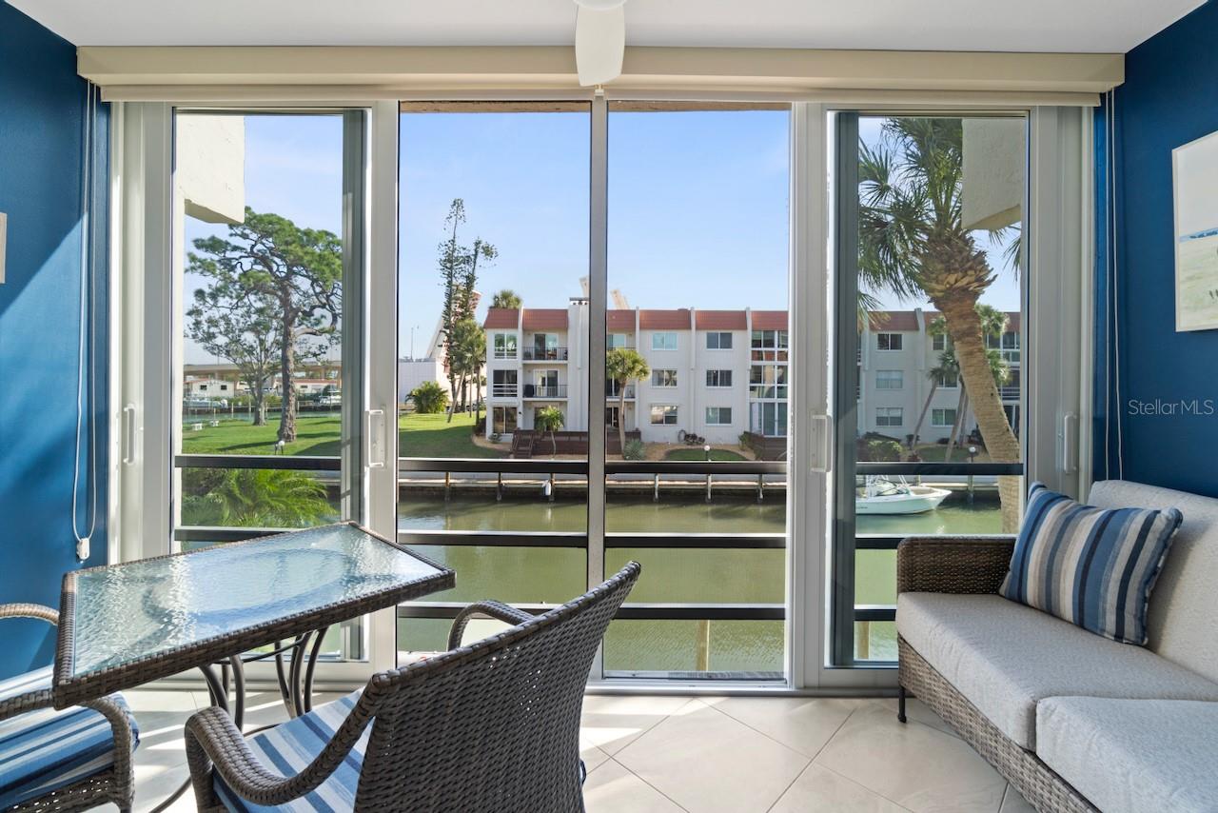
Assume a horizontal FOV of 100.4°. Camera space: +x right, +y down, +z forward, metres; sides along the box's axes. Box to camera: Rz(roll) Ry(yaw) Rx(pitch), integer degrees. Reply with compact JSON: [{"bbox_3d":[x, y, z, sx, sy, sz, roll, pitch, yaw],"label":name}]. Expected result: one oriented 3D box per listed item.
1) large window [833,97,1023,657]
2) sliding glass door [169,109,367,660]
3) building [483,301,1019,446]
[{"bbox_3d":[1.290,-0.070,2.030,0.790,2.210,0.080,0,0,0],"label":"large window"},{"bbox_3d":[-1.360,-0.090,2.030,0.820,2.210,0.080,0,0,0],"label":"sliding glass door"},{"bbox_3d":[10.400,-2.350,42.000,39.000,10.000,12.500,0,0,0],"label":"building"}]

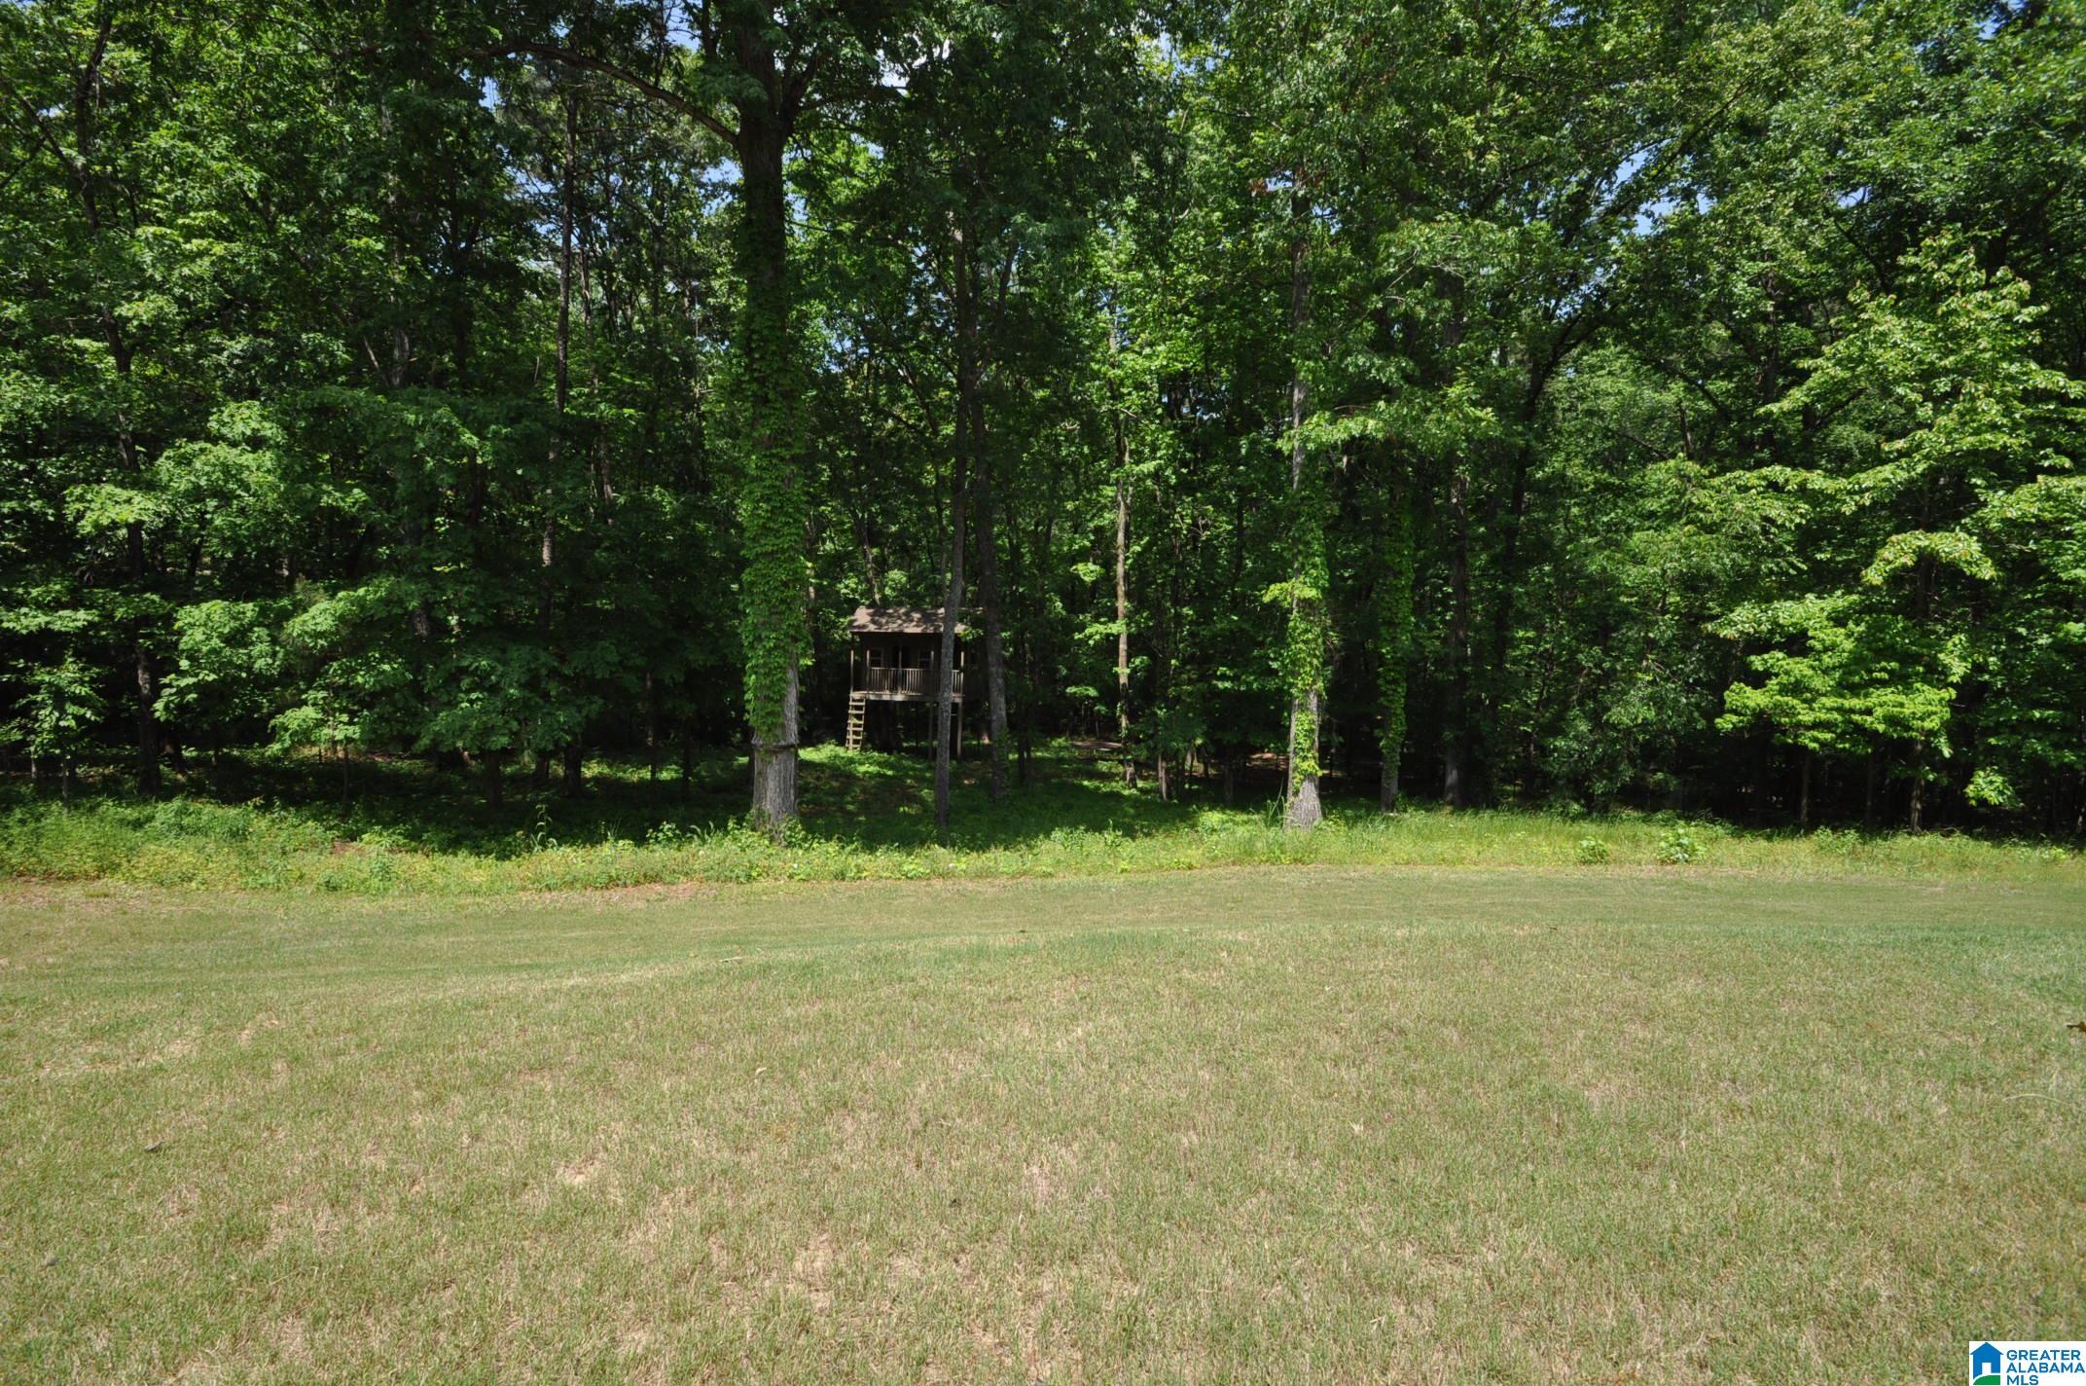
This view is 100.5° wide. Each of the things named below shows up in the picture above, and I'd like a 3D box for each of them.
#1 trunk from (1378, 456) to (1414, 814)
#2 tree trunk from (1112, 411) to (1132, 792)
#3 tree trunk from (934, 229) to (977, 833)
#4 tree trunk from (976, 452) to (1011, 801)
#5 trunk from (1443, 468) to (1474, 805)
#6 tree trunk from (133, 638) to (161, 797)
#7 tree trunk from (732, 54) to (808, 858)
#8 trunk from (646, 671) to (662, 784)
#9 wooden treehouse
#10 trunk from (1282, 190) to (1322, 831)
[{"bbox_3d":[4.877,-0.800,12.000,0.428,4.956,0.400,1,0,0],"label":"trunk"},{"bbox_3d":[1.411,-1.659,15.500,0.291,6.663,0.270,0,0,0],"label":"tree trunk"},{"bbox_3d":[-1.065,-2.000,10.600,0.398,7.482,0.340,2,0,0],"label":"tree trunk"},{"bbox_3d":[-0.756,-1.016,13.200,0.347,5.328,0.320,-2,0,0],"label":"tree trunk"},{"bbox_3d":[6.020,-0.804,12.600,0.355,4.991,0.340,0,0,0],"label":"trunk"},{"bbox_3d":[-14.145,0.386,13.700,0.301,2.495,0.300,-2,0,0],"label":"tree trunk"},{"bbox_3d":[-3.365,-2.983,10.700,0.824,9.521,0.720,-1,0,0],"label":"tree trunk"},{"bbox_3d":[-7.537,0.646,16.800,0.268,2.144,0.250,0,0,0],"label":"trunk"},{"bbox_3d":[-3.800,-0.359,24.600,3.300,4.000,2.900,0,0,-3],"label":"wooden treehouse"},{"bbox_3d":[3.164,-2.229,10.600,0.438,7.820,0.420,-1,0,0],"label":"trunk"}]

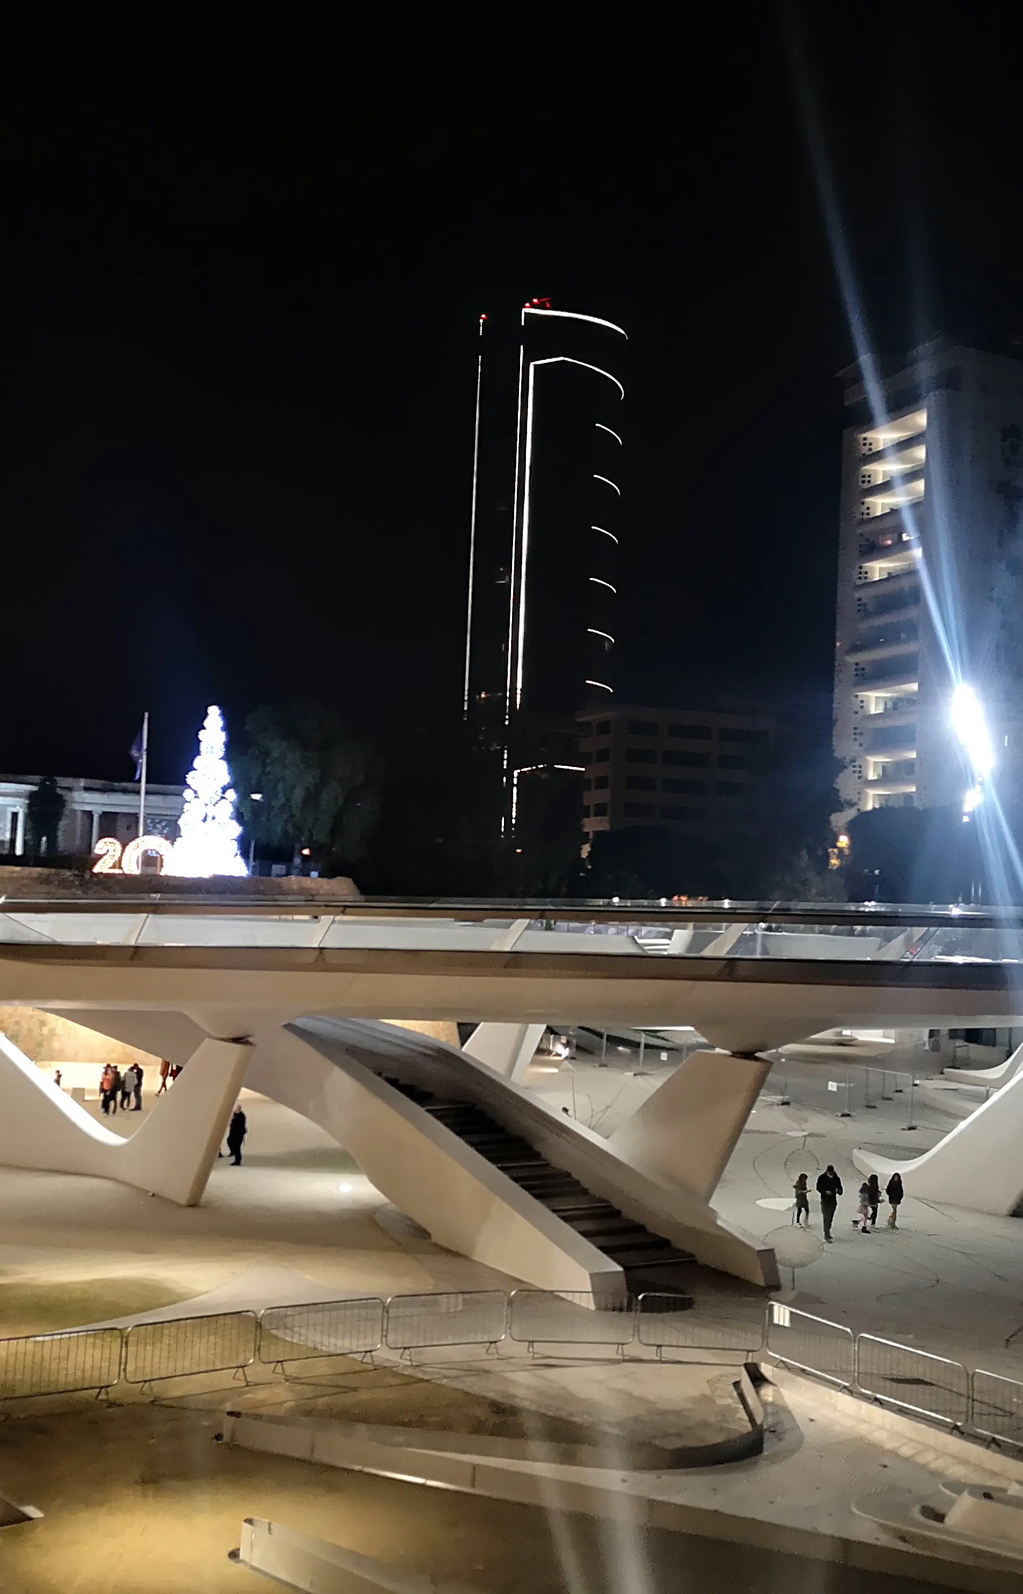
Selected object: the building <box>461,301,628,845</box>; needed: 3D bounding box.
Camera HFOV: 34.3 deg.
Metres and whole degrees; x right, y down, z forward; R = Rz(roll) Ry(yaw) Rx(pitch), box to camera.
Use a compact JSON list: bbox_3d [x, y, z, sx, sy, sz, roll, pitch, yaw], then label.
[{"bbox_3d":[7.056,-41.388,379.431,31.000,135.564,30.000,2,-4,14],"label":"building"}]

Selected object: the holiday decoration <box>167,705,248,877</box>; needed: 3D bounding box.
[{"bbox_3d":[-15.056,-0.288,82.144,3.800,8.500,3.800,3,-4,-10],"label":"holiday decoration"}]

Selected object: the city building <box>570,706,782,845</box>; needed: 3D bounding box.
[{"bbox_3d":[21.209,3.186,217.773,22.500,27.278,14.000,3,-4,-14],"label":"city building"}]

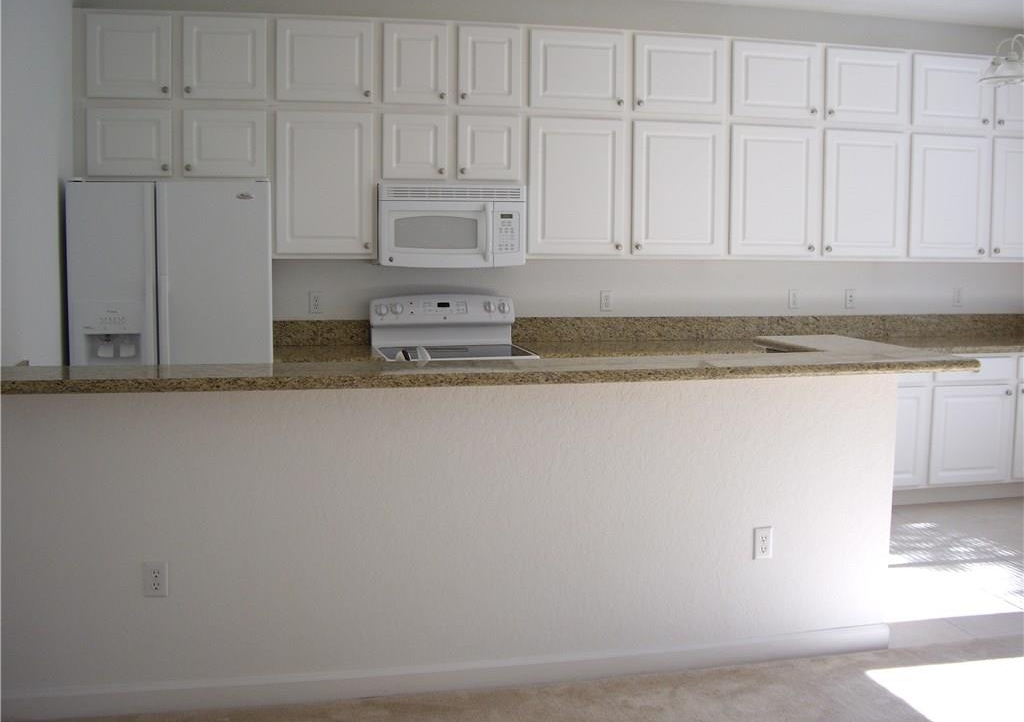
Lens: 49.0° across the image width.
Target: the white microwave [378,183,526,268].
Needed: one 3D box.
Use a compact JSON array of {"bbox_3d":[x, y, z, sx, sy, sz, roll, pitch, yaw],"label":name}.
[{"bbox_3d":[-0.337,-0.702,5.883,0.758,0.422,0.395,-1,6,-13],"label":"white microwave"}]

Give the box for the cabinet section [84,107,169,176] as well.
[{"bbox_3d":[-1.862,-1.063,5.520,0.417,0.338,0.320,-1,6,-13],"label":"cabinet section"}]

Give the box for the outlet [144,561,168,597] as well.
[{"bbox_3d":[-1.085,0.667,3.432,0.071,0.115,0.012,-1,6,-13],"label":"outlet"}]

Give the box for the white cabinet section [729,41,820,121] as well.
[{"bbox_3d":[1.398,-1.541,6.242,0.533,0.424,0.320,-1,6,-13],"label":"white cabinet section"}]

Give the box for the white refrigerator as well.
[{"bbox_3d":[-1.620,0.011,5.464,0.911,1.738,0.770,-1,6,-13],"label":"white refrigerator"}]

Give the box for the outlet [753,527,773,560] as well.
[{"bbox_3d":[0.872,0.634,3.906,0.071,0.115,0.012,-1,6,-13],"label":"outlet"}]

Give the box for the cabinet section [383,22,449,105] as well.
[{"bbox_3d":[-0.519,-1.502,5.760,0.334,0.417,0.310,-1,5,-13],"label":"cabinet section"}]

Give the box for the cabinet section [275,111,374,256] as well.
[{"bbox_3d":[-0.969,-0.901,5.757,0.503,0.733,0.320,-1,6,-13],"label":"cabinet section"}]

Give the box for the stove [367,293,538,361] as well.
[{"bbox_3d":[-0.308,0.259,5.808,0.760,1.190,0.710,-1,6,-13],"label":"stove"}]

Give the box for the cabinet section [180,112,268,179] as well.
[{"bbox_3d":[-1.433,-1.072,5.615,0.417,0.338,0.320,-1,6,-13],"label":"cabinet section"}]

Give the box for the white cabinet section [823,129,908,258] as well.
[{"bbox_3d":[1.936,-0.947,6.388,0.541,0.712,0.310,-1,5,-13],"label":"white cabinet section"}]

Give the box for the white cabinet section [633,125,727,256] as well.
[{"bbox_3d":[0.852,-0.932,6.132,0.524,0.711,0.310,-1,5,-13],"label":"white cabinet section"}]

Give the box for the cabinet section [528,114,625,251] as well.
[{"bbox_3d":[0.306,-0.922,6.003,0.533,0.715,0.310,-1,5,-13],"label":"cabinet section"}]

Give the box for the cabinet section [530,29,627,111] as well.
[{"bbox_3d":[0.309,-1.521,5.979,0.528,0.424,0.320,-1,6,-13],"label":"cabinet section"}]

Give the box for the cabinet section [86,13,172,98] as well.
[{"bbox_3d":[-1.851,-1.465,5.488,0.417,0.417,0.320,-1,6,-13],"label":"cabinet section"}]

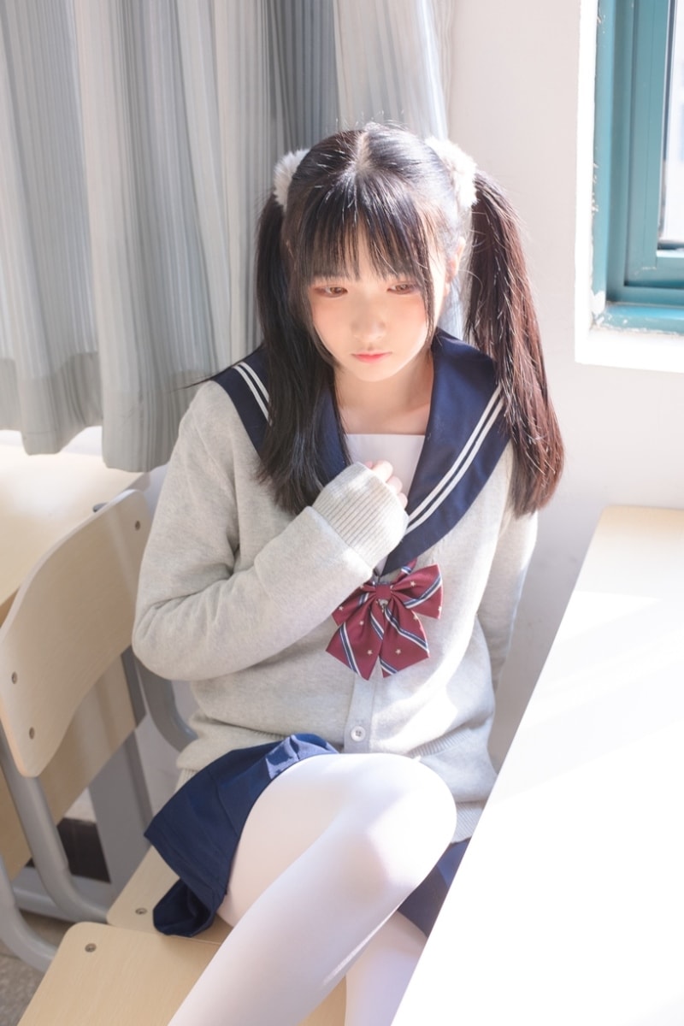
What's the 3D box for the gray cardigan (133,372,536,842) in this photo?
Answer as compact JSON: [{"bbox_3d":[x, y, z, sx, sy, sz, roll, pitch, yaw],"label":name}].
[{"bbox_3d":[-0.009,0.105,2.360,0.440,0.510,0.340,-10,35,-11],"label":"gray cardigan"}]

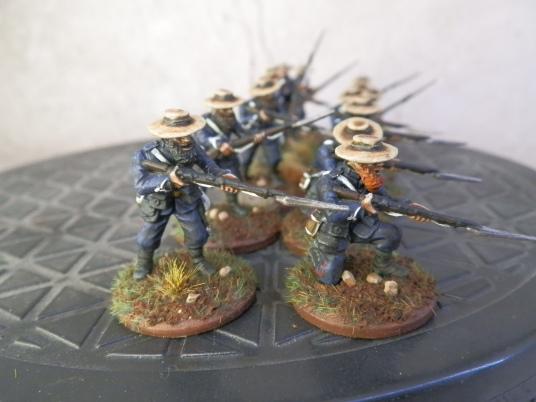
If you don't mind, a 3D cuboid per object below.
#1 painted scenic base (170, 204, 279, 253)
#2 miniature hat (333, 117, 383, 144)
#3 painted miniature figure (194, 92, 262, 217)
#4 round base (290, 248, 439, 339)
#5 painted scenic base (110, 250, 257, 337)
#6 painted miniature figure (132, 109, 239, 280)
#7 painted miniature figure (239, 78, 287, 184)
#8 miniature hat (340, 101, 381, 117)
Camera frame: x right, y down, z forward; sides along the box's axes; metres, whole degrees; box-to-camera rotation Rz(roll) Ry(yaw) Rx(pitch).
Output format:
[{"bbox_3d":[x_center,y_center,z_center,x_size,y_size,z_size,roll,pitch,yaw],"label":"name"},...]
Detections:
[{"bbox_3d":[-0.009,0.006,0.105,0.025,0.004,0.025,-3,19,1],"label":"painted scenic base"},{"bbox_3d":[0.018,-0.015,0.086,0.010,0.003,0.010,-2,41,2],"label":"miniature hat"},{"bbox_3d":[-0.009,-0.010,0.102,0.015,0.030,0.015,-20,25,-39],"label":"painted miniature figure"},{"bbox_3d":[0.016,0.015,0.076,0.025,0.004,0.025,-3,19,1],"label":"round base"},{"bbox_3d":[-0.015,0.015,0.079,0.025,0.004,0.025,-3,19,1],"label":"painted scenic base"},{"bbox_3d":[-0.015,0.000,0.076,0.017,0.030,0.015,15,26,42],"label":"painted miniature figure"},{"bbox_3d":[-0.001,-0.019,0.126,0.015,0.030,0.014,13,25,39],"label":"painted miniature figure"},{"bbox_3d":[0.024,-0.025,0.111,0.010,0.003,0.010,9,31,27],"label":"miniature hat"}]

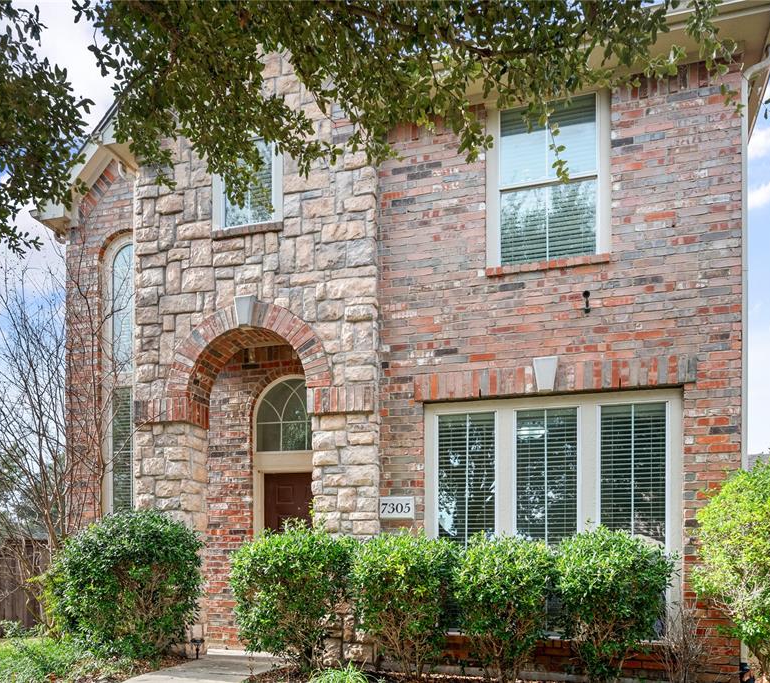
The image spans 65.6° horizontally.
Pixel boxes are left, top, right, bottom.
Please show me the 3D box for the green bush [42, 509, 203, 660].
[{"bbox_3d":[-2.658,2.461,6.050,1.550,1.500,1.350,0,0,18],"label":"green bush"}]

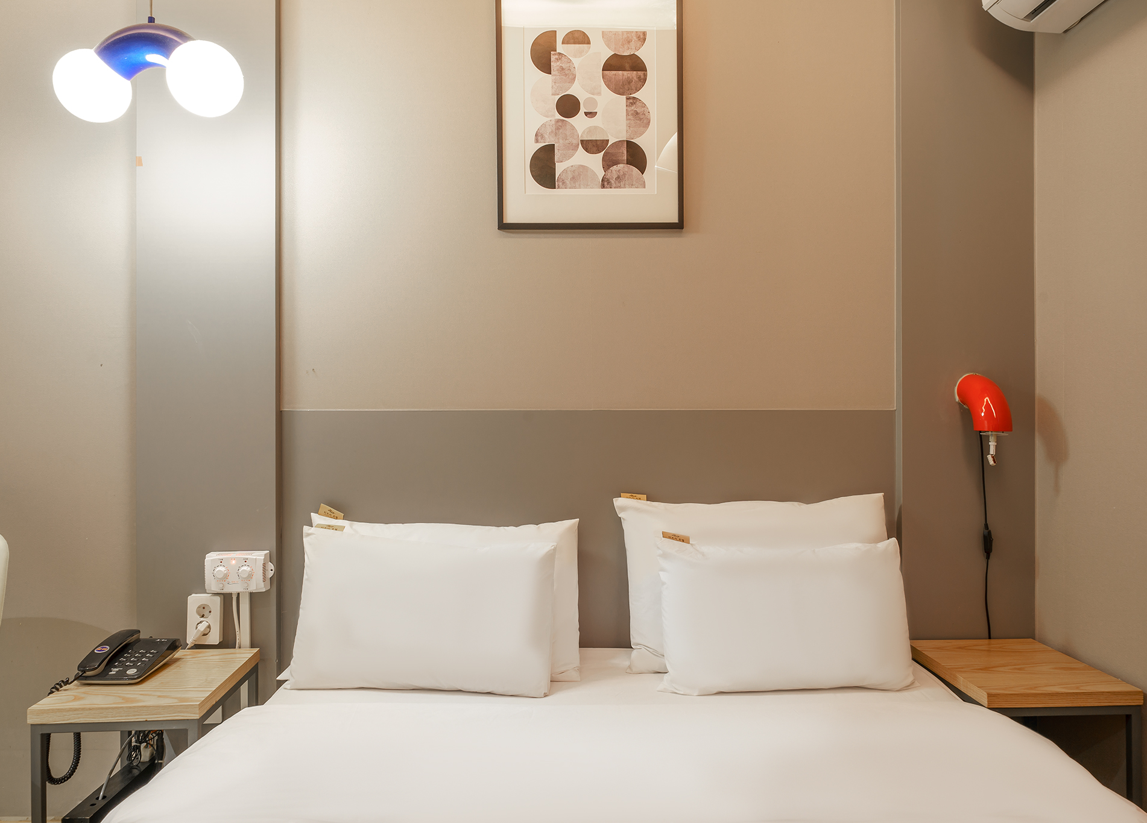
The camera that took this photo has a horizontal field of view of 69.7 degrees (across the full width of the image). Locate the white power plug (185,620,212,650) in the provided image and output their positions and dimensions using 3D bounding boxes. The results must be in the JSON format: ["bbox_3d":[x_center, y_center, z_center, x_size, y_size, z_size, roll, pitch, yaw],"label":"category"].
[{"bbox_3d":[-0.934,0.554,2.045,0.065,0.073,0.045,0,0,-2],"label":"white power plug"}]

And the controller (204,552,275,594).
[{"bbox_3d":[-0.843,0.404,2.060,0.170,0.094,0.052,0,0,-2],"label":"controller"}]

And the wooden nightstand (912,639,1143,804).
[{"bbox_3d":[1.023,0.810,1.917,0.335,0.450,0.400,0,0,-2],"label":"wooden nightstand"}]

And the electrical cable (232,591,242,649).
[{"bbox_3d":[-0.848,0.524,2.070,0.022,0.145,0.018,0,0,-2],"label":"electrical cable"}]

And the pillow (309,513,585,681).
[{"bbox_3d":[-0.325,0.439,1.965,0.685,0.410,0.140,0,-25,1],"label":"pillow"}]

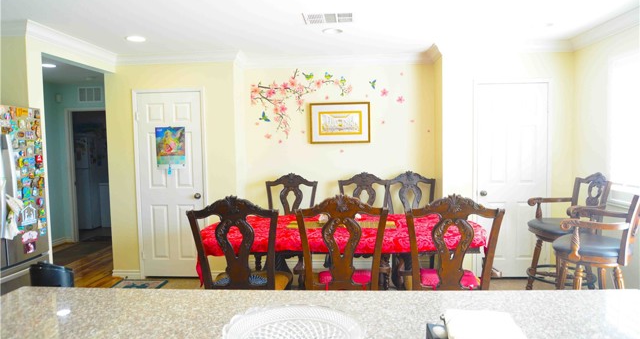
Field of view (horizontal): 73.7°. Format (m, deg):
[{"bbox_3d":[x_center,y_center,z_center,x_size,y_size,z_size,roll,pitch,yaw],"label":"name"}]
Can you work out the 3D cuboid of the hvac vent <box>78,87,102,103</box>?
[{"bbox_3d":[-3.486,-1.136,6.473,0.370,0.232,0.025,-1,3,4],"label":"hvac vent"}]

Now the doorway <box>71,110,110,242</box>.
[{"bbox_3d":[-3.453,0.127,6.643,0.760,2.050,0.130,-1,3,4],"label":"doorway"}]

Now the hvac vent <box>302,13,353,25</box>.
[{"bbox_3d":[0.081,-1.186,3.376,0.408,0.020,0.305,-1,3,4],"label":"hvac vent"}]

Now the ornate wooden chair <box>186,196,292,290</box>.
[{"bbox_3d":[-0.498,0.717,2.919,0.575,1.136,0.620,-1,3,4],"label":"ornate wooden chair"}]

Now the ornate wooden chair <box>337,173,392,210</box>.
[{"bbox_3d":[0.465,0.630,4.372,0.550,1.155,0.600,-1,3,4],"label":"ornate wooden chair"}]

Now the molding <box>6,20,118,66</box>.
[{"bbox_3d":[-2.249,-1.142,3.982,0.100,0.092,1.385,-1,3,4],"label":"molding"}]

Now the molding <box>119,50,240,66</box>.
[{"bbox_3d":[-1.548,-1.190,4.580,1.417,0.092,0.092,-1,3,4],"label":"molding"}]

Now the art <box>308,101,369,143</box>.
[{"bbox_3d":[0.236,-0.533,4.938,0.698,0.471,0.030,-1,3,4],"label":"art"}]

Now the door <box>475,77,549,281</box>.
[{"bbox_3d":[2.021,0.144,4.505,0.740,2.050,0.060,-1,3,4],"label":"door"}]

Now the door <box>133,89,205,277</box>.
[{"bbox_3d":[-1.660,0.196,4.751,0.760,2.060,0.060,-1,3,4],"label":"door"}]

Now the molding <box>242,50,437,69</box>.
[{"bbox_3d":[0.192,-1.239,4.867,2.215,0.092,0.092,-1,3,4],"label":"molding"}]

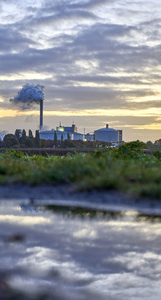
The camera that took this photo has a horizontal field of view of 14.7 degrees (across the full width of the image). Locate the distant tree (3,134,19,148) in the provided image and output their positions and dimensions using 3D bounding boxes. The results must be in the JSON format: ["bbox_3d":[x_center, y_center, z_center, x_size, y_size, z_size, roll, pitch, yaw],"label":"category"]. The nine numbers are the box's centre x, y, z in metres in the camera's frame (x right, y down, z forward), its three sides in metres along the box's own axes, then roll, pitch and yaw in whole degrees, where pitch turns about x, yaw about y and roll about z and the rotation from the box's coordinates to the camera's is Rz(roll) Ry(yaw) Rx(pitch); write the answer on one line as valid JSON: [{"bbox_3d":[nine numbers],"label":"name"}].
[{"bbox_3d":[-49.610,-6.290,450.000,11.500,9.990,10.930,0,0,0],"label":"distant tree"}]

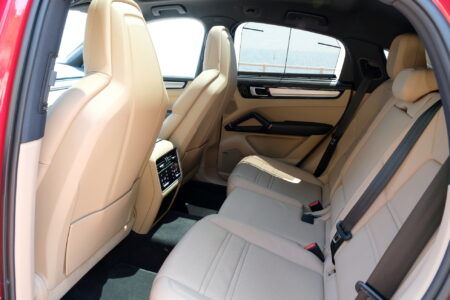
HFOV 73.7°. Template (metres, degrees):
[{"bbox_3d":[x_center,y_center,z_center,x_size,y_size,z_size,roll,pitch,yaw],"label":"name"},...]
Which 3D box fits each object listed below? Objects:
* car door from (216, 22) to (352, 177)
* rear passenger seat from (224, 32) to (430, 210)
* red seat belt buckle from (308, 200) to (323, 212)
[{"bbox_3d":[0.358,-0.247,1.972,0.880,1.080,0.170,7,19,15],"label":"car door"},{"bbox_3d":[0.479,-0.120,1.562,0.850,0.920,0.550,7,19,15],"label":"rear passenger seat"},{"bbox_3d":[0.453,0.278,1.477,0.045,0.065,0.028,-20,10,22],"label":"red seat belt buckle"}]

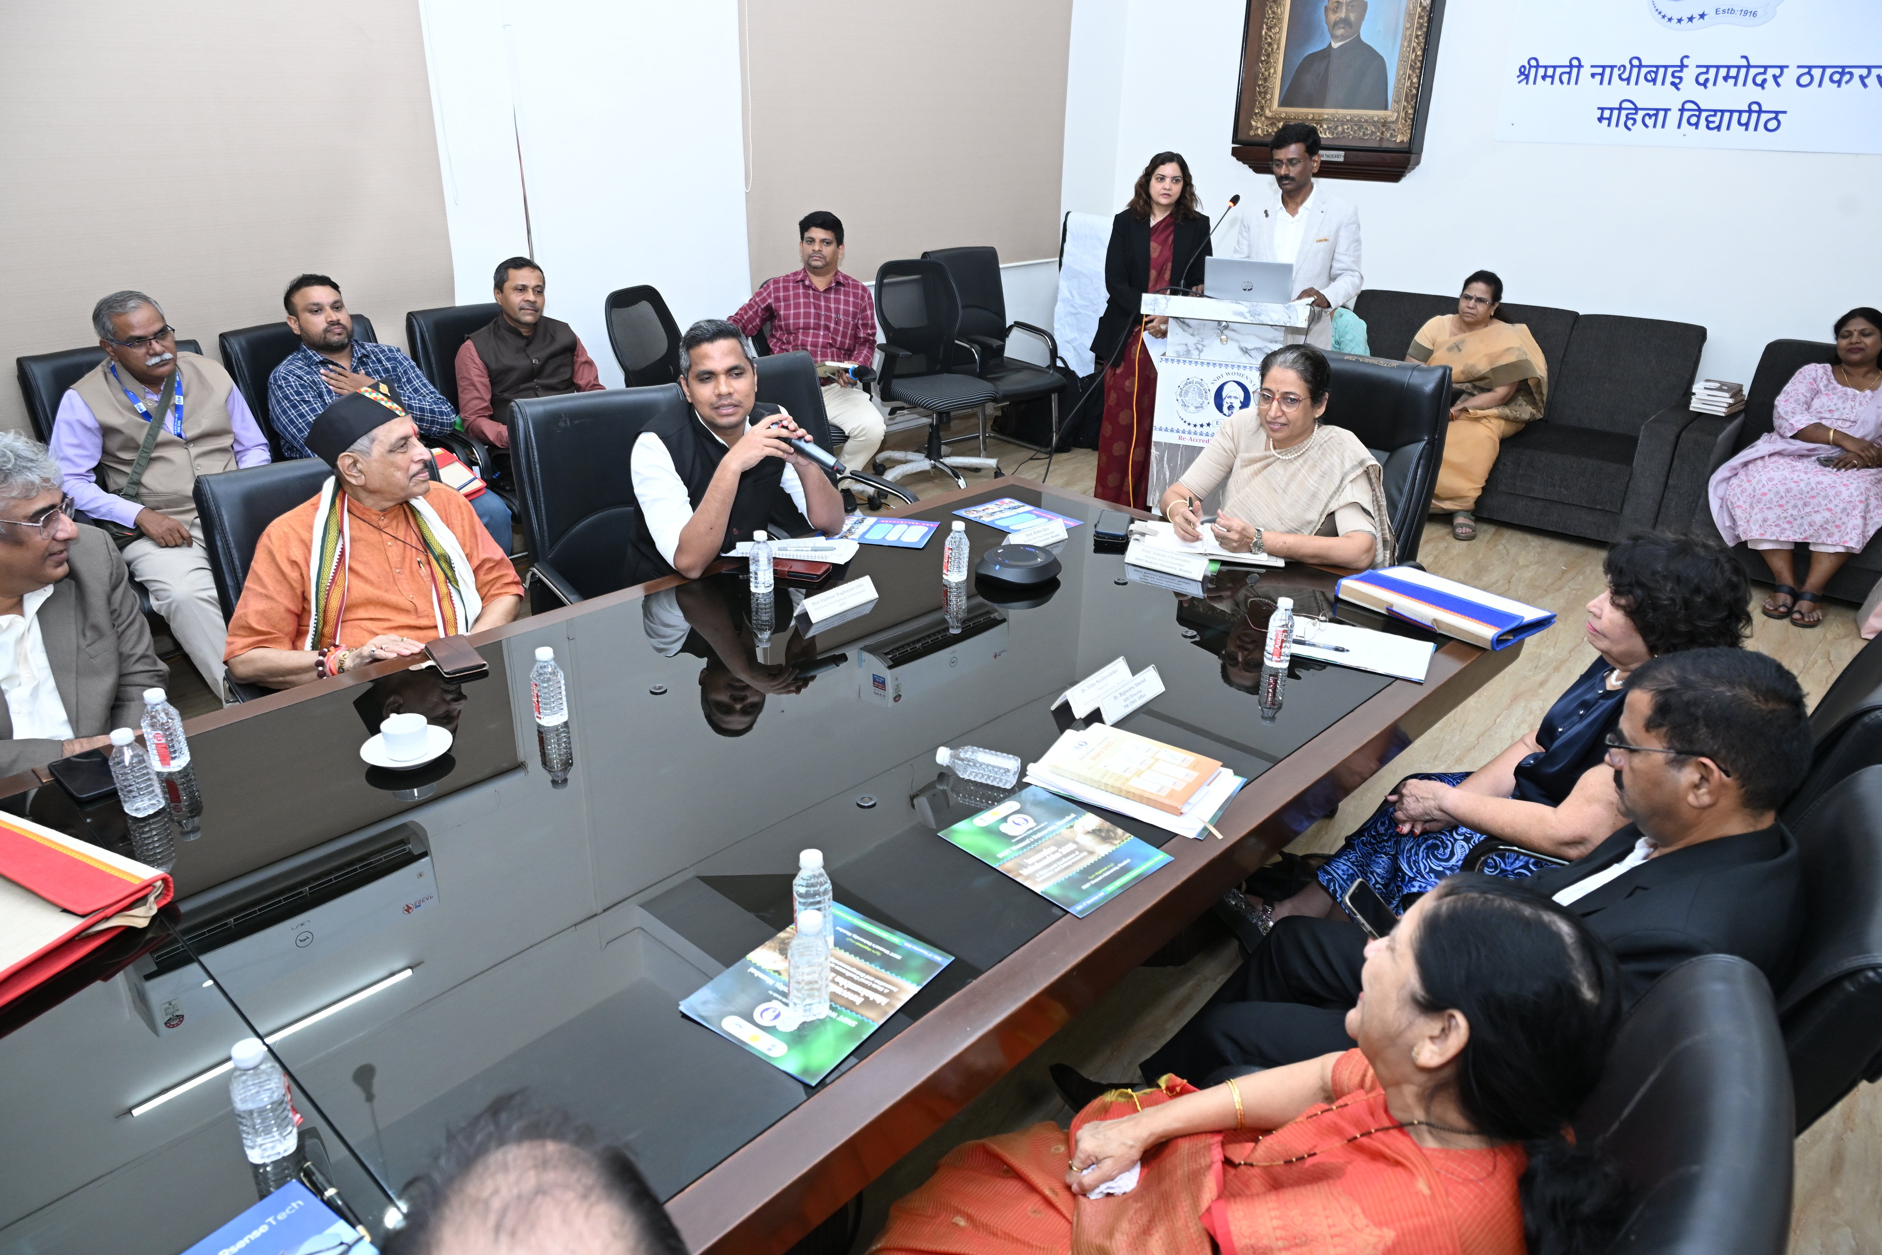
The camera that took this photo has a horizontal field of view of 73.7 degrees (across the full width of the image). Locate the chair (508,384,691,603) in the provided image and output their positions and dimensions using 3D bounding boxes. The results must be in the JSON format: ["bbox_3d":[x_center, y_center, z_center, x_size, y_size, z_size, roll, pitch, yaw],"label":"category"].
[{"bbox_3d":[-0.752,-0.055,3.395,0.580,1.040,0.660,-14,27,-32],"label":"chair"}]

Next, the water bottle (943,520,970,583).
[{"bbox_3d":[0.037,-0.178,2.888,0.057,0.134,0.057,1,22,0],"label":"water bottle"}]

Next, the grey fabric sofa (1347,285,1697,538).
[{"bbox_3d":[2.630,-1.109,6.265,2.020,0.900,0.900,20,29,37],"label":"grey fabric sofa"}]

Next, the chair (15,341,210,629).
[{"bbox_3d":[-2.350,-0.257,3.797,0.580,1.040,0.660,-15,28,-34],"label":"chair"}]

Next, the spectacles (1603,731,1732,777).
[{"bbox_3d":[0.878,0.124,1.515,0.140,0.048,0.140,8,23,29],"label":"spectacles"}]

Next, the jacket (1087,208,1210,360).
[{"bbox_3d":[0.858,-1.427,5.266,0.520,0.620,0.300,7,23,14],"label":"jacket"}]

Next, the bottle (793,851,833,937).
[{"bbox_3d":[-0.169,0.360,1.665,0.055,0.139,0.055,-1,23,-6],"label":"bottle"}]

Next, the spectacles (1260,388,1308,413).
[{"bbox_3d":[0.899,-0.594,3.225,0.138,0.048,0.140,20,29,38],"label":"spectacles"}]

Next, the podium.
[{"bbox_3d":[1.254,-0.943,5.591,0.686,1.060,0.480,10,24,21],"label":"podium"}]

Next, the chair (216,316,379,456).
[{"bbox_3d":[-2.017,-0.510,4.388,0.660,1.020,0.600,20,29,38],"label":"chair"}]

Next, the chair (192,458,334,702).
[{"bbox_3d":[-1.219,0.174,2.860,0.600,1.000,0.650,-18,30,-37],"label":"chair"}]

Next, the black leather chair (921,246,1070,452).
[{"bbox_3d":[0.309,-1.440,6.760,0.680,1.040,0.580,20,29,37],"label":"black leather chair"}]

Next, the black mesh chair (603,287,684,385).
[{"bbox_3d":[-1.043,-0.874,5.301,0.620,1.040,0.620,11,24,23],"label":"black mesh chair"}]

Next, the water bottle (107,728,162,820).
[{"bbox_3d":[-1.245,0.219,1.933,0.057,0.137,0.057,-14,27,-33],"label":"water bottle"}]

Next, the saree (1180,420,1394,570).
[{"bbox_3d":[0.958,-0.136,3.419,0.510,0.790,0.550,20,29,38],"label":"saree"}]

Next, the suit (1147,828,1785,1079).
[{"bbox_3d":[0.618,0.591,1.825,0.900,0.930,0.520,21,30,39],"label":"suit"}]

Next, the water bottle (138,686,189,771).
[{"bbox_3d":[-1.273,0.169,2.059,0.055,0.139,0.055,-14,28,-32],"label":"water bottle"}]

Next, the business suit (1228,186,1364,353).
[{"bbox_3d":[1.396,-1.226,4.957,0.500,0.930,0.330,12,26,25],"label":"business suit"}]

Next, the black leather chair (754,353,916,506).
[{"bbox_3d":[-0.472,-0.276,3.933,0.600,1.000,0.650,-15,28,-34],"label":"black leather chair"}]

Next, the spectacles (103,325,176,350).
[{"bbox_3d":[-2.279,-0.822,3.562,0.145,0.045,0.140,14,32,24],"label":"spectacles"}]

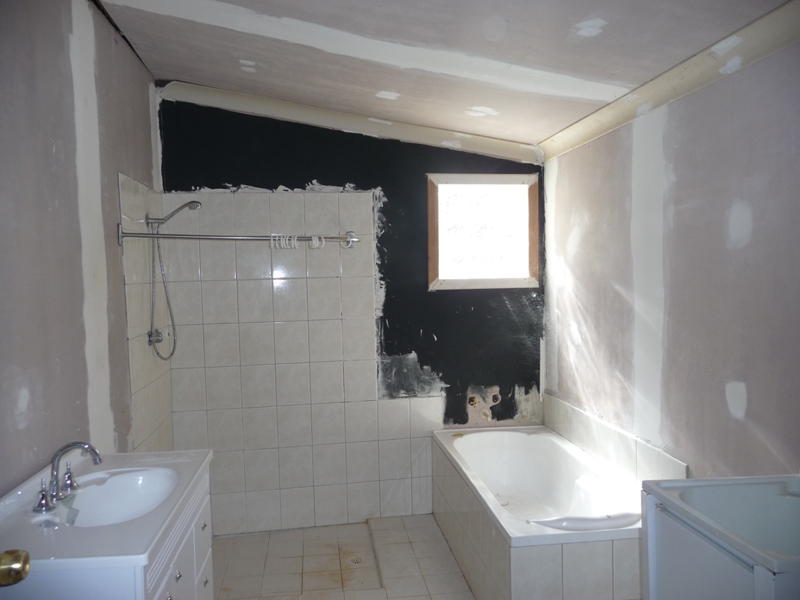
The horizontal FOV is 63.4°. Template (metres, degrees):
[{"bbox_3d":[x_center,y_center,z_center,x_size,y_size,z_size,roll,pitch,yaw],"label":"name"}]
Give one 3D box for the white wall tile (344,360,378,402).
[{"bbox_3d":[-0.237,0.489,3.905,0.200,0.250,0.010,-2,3,-8],"label":"white wall tile"}]

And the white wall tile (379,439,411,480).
[{"bbox_3d":[-0.024,0.979,3.951,0.200,0.250,0.010,-2,3,-8],"label":"white wall tile"}]

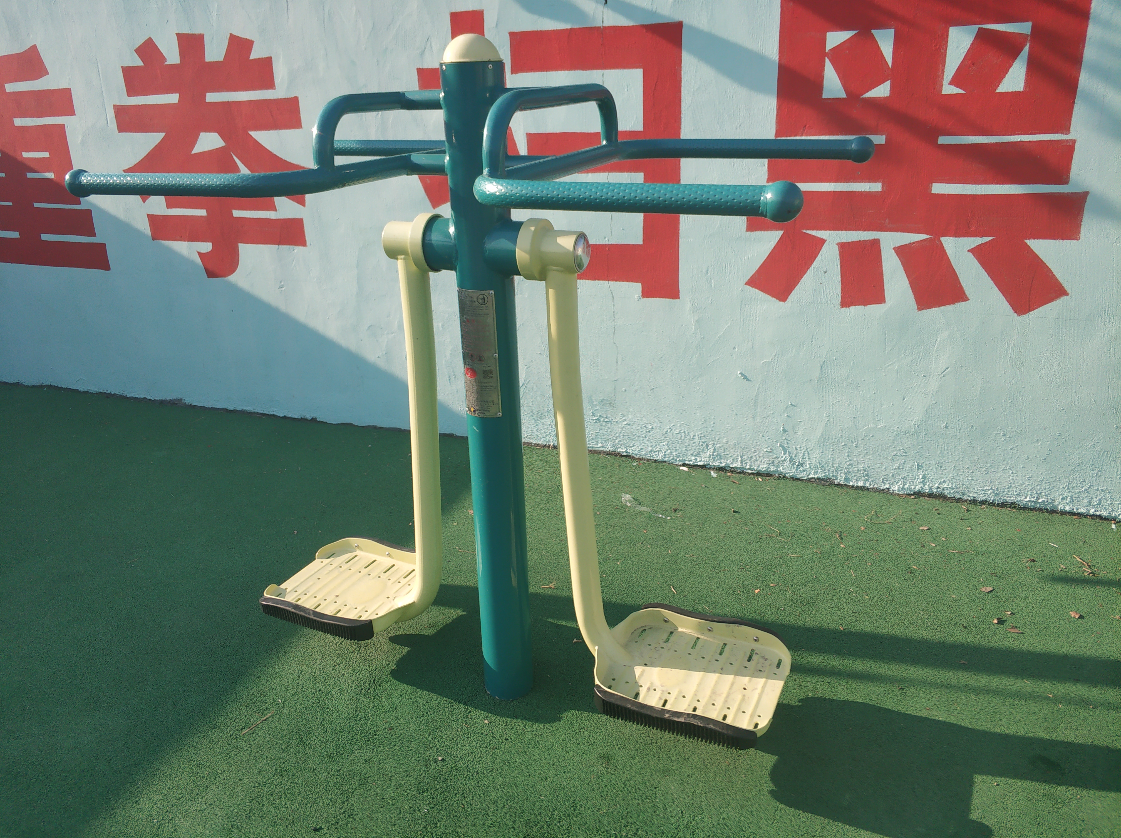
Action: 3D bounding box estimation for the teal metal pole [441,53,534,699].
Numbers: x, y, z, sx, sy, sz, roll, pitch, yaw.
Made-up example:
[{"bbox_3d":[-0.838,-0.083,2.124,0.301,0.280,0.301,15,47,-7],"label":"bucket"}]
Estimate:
[{"bbox_3d":[-0.140,-0.006,1.831,0.114,1.384,0.114,-1,22,1],"label":"teal metal pole"}]

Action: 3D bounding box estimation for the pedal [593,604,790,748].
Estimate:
[{"bbox_3d":[0.276,0.536,1.864,0.384,0.058,0.342,7,25,25],"label":"pedal"}]

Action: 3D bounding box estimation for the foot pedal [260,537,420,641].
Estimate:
[{"bbox_3d":[-0.519,0.418,2.211,0.384,0.058,0.342,9,25,24],"label":"foot pedal"}]

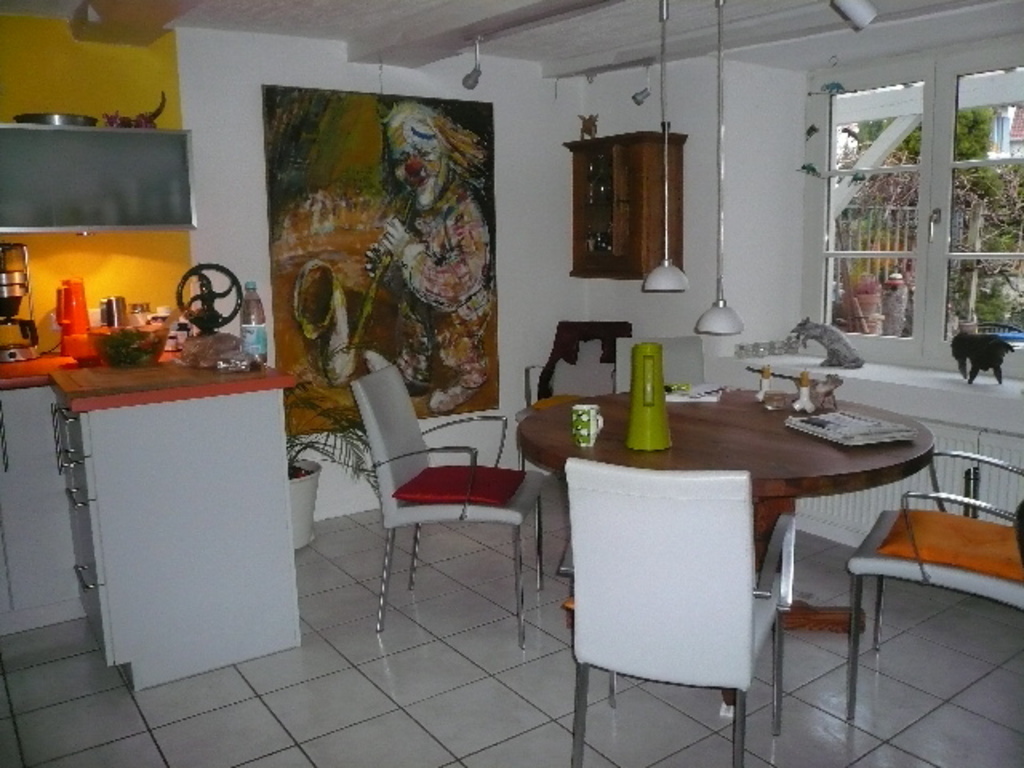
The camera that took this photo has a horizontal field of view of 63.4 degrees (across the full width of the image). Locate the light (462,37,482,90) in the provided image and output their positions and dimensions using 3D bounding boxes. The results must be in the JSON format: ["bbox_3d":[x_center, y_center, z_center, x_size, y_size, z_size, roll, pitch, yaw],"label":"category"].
[{"bbox_3d":[-0.164,-1.354,3.508,0.095,0.212,0.075,6,11,38],"label":"light"}]

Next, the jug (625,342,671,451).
[{"bbox_3d":[0.370,0.030,2.238,0.124,0.288,0.142,0,9,9],"label":"jug"}]

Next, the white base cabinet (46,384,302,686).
[{"bbox_3d":[-1.146,0.445,2.808,0.606,0.879,0.635,-7,11,-35],"label":"white base cabinet"}]

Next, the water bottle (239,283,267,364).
[{"bbox_3d":[-0.867,-0.199,2.777,0.085,0.288,0.085,-4,9,-17],"label":"water bottle"}]

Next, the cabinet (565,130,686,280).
[{"bbox_3d":[0.571,-0.893,4.219,0.299,0.692,0.598,-7,11,-34],"label":"cabinet"}]

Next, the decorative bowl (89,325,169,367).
[{"bbox_3d":[-1.335,-0.132,2.883,0.255,0.132,0.255,-7,11,-35],"label":"decorative bowl"}]

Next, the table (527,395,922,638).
[{"bbox_3d":[0.634,0.477,2.603,1.250,0.720,1.250,-7,11,-34],"label":"table"}]

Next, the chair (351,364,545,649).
[{"bbox_3d":[-0.199,0.397,2.950,0.589,0.891,0.523,0,9,11],"label":"chair"}]

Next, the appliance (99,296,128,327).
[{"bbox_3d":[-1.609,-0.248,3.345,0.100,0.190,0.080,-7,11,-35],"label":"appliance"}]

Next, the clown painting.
[{"bbox_3d":[-0.573,-0.582,4.032,1.200,1.580,0.030,-7,11,-34],"label":"clown painting"}]

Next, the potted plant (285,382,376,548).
[{"bbox_3d":[-1.002,0.364,3.744,0.646,0.747,0.535,-7,11,-35],"label":"potted plant"}]

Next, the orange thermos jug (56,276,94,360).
[{"bbox_3d":[-1.693,-0.257,3.224,0.140,0.298,0.128,-8,11,-37],"label":"orange thermos jug"}]

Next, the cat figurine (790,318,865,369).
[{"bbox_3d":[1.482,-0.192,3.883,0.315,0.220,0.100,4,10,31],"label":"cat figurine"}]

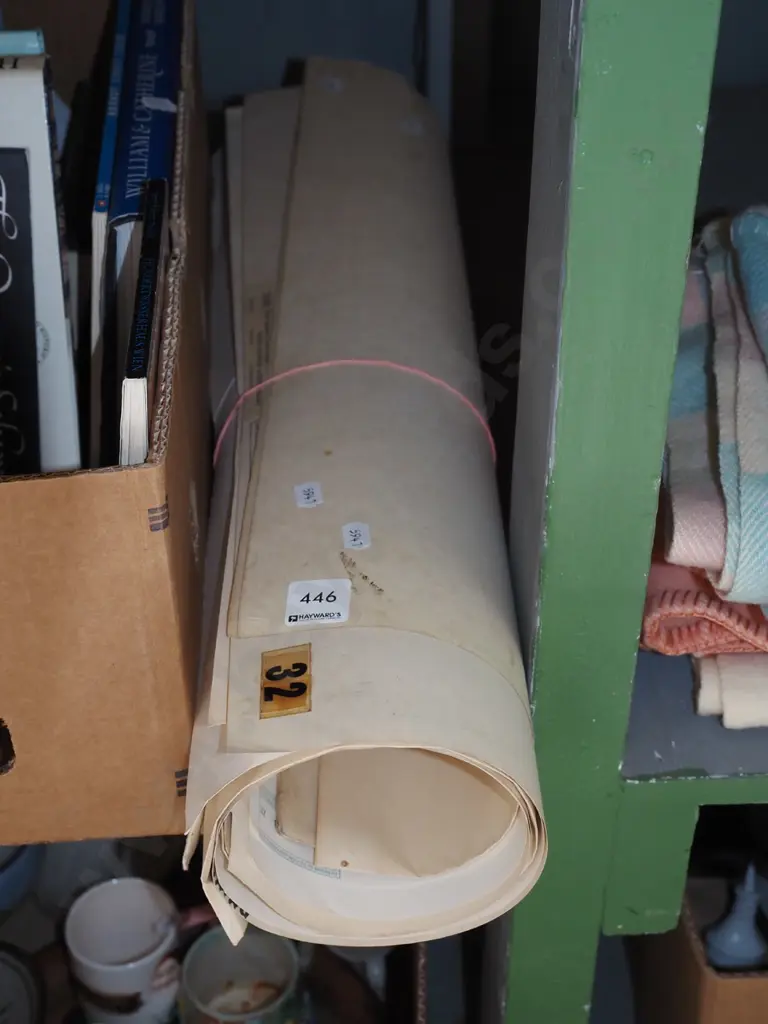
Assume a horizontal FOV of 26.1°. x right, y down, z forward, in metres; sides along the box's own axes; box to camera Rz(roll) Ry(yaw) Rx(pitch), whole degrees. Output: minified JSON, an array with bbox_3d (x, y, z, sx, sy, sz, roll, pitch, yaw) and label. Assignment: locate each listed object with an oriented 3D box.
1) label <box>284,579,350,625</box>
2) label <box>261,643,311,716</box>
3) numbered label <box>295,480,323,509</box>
[{"bbox_3d":[-0.026,0.035,0.652,0.025,0.002,0.025,-4,39,6],"label":"label"},{"bbox_3d":[-0.037,0.064,0.623,0.020,0.002,0.036,-11,38,8],"label":"label"},{"bbox_3d":[-0.032,-0.007,0.706,0.012,0.001,0.018,-10,39,1],"label":"numbered label"}]

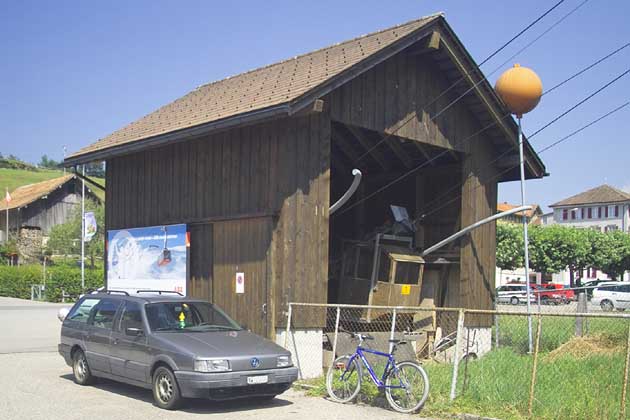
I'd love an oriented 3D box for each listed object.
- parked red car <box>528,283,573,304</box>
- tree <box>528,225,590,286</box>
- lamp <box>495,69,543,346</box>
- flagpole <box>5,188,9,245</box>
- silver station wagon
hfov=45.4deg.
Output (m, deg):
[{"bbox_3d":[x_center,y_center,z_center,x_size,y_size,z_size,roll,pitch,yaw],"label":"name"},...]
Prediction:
[{"bbox_3d":[15.600,5.600,50.000,4.100,1.420,1.660,-1,-4,30],"label":"parked red car"},{"bbox_3d":[17.550,3.700,54.000,4.400,5.300,4.200,0,-4,18],"label":"tree"},{"bbox_3d":[4.450,-0.020,16.100,0.980,6.150,0.980,-3,-3,16],"label":"lamp"},{"bbox_3d":[-18.400,0.600,45.000,0.200,3.800,0.150,1,-4,0],"label":"flagpole"},{"bbox_3d":[-2.340,2.100,11.910,1.710,1.490,4.570,5,-6,-42],"label":"silver station wagon"}]

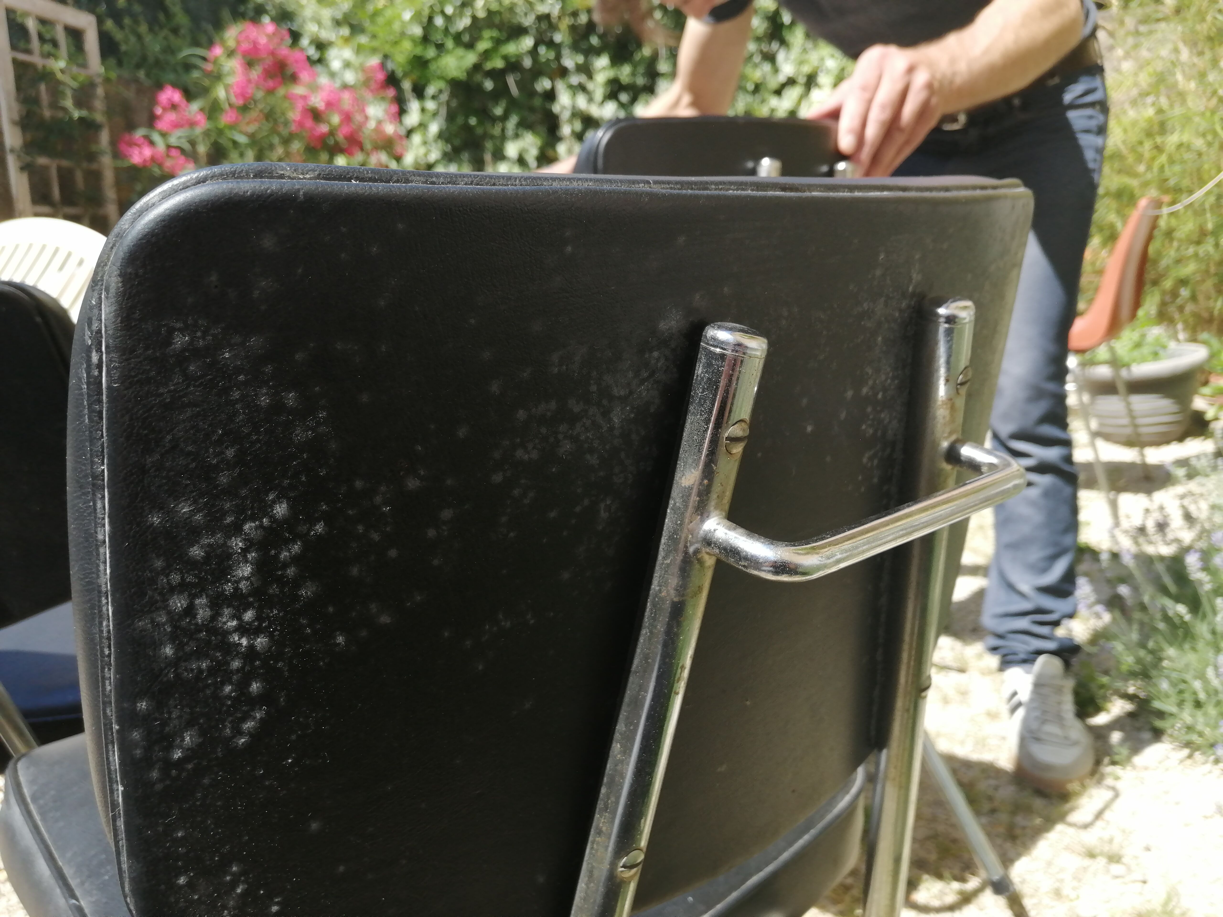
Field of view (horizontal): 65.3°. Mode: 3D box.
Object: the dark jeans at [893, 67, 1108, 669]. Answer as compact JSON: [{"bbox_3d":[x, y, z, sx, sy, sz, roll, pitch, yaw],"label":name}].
[{"bbox_3d":[0.540,-0.137,1.516,0.450,0.930,0.340,11,19,35],"label":"dark jeans"}]

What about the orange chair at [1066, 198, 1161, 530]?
[{"bbox_3d":[1.200,-0.297,2.674,0.520,0.810,0.470,10,18,33],"label":"orange chair"}]

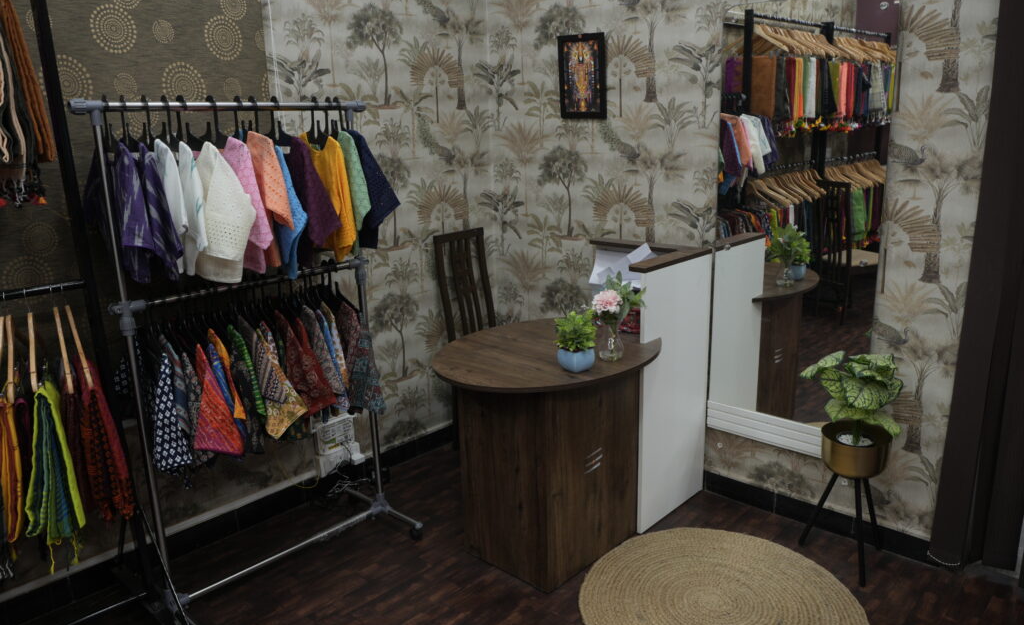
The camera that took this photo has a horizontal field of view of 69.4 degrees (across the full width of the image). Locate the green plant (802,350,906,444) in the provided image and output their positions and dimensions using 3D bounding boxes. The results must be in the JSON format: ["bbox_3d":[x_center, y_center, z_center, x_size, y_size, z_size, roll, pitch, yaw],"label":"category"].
[{"bbox_3d":[1.153,0.290,2.490,0.335,0.295,0.290,5,15,25],"label":"green plant"}]

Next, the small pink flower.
[{"bbox_3d":[0.318,-0.033,2.462,0.100,0.085,0.095,0,14,7],"label":"small pink flower"}]

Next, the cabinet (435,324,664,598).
[{"bbox_3d":[0.172,0.472,2.816,0.700,0.756,0.992,11,18,42],"label":"cabinet"}]

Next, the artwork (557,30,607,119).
[{"bbox_3d":[0.296,-1.017,3.197,0.253,0.350,0.022,11,18,42],"label":"artwork"}]

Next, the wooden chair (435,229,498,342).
[{"bbox_3d":[-0.056,0.160,3.492,0.510,1.060,0.410,11,18,42],"label":"wooden chair"}]

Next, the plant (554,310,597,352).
[{"bbox_3d":[0.206,0.067,2.426,0.140,0.135,0.135,0,14,5],"label":"plant"}]

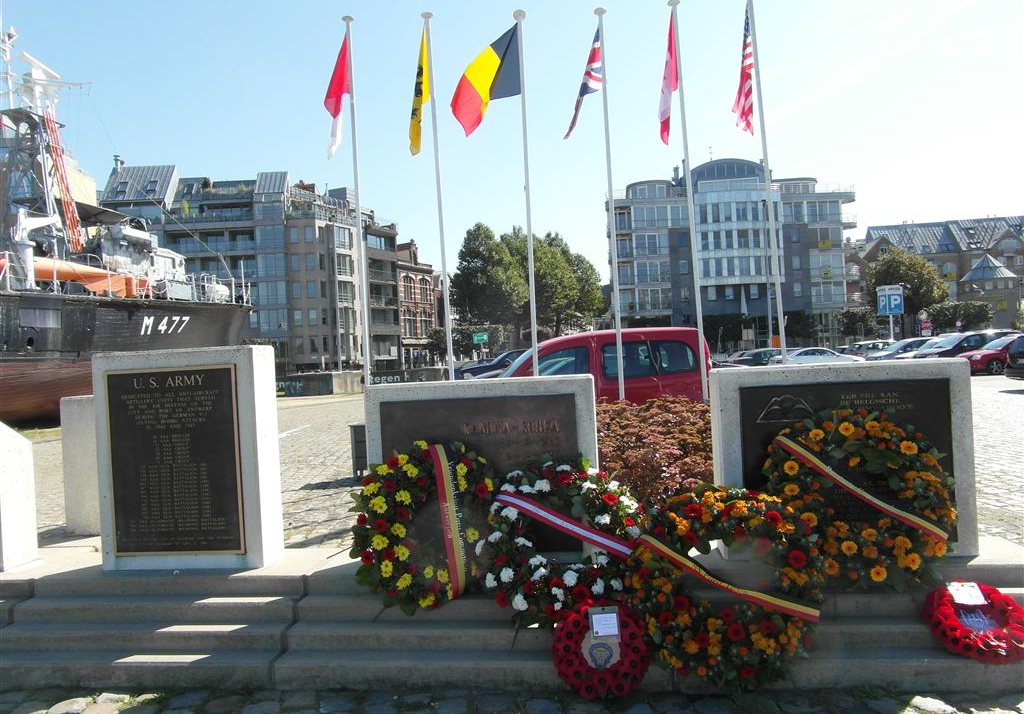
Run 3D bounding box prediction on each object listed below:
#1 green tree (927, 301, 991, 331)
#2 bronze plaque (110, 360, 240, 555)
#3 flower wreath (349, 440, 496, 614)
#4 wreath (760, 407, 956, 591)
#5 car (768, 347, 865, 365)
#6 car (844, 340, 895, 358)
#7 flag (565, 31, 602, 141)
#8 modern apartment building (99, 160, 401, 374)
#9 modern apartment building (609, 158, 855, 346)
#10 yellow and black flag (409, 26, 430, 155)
[{"bbox_3d":[39.530,-2.884,63.000,5.000,4.100,4.000,-3,0,0],"label":"green tree"},{"bbox_3d":[-1.961,0.612,4.122,0.800,1.080,0.040,-3,0,7],"label":"bronze plaque"},{"bbox_3d":[-0.511,0.967,4.050,0.800,0.930,0.200,-3,-15,8],"label":"flower wreath"},{"bbox_3d":[1.693,0.698,3.480,0.870,0.870,0.180,-3,-11,7],"label":"wreath"},{"bbox_3d":[16.100,0.161,37.000,4.500,1.400,1.760,-3,0,-4],"label":"car"},{"bbox_3d":[19.428,-0.083,37.500,4.200,1.500,1.750,-3,0,-15],"label":"car"},{"bbox_3d":[1.007,-3.838,10.000,0.560,1.500,0.300,-3,0,0],"label":"flag"},{"bbox_3d":[-28.735,-8.579,80.500,30.500,23.000,13.000,-3,0,0],"label":"modern apartment building"},{"bbox_3d":[24.200,-10.700,81.500,25.300,20.800,13.500,-3,0,0],"label":"modern apartment building"},{"bbox_3d":[-1.192,-3.416,9.100,0.300,1.650,0.280,-3,0,0],"label":"yellow and black flag"}]

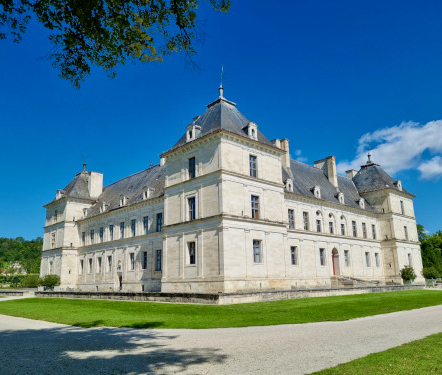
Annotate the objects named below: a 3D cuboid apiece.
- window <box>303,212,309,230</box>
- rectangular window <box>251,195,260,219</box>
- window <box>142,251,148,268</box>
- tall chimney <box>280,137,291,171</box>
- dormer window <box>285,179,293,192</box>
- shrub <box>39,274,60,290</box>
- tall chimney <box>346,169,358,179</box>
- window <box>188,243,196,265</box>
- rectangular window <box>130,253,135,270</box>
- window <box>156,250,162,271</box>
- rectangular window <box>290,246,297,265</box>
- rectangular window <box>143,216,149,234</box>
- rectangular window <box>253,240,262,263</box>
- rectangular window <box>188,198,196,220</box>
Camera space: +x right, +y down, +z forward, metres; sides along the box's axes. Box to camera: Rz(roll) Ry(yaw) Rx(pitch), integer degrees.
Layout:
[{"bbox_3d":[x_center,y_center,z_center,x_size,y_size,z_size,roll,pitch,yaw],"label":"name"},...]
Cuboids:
[{"bbox_3d":[12.416,4.965,55.122,1.280,2.685,0.250,12,-19,-42],"label":"window"},{"bbox_3d":[3.955,2.340,44.184,1.332,2.778,0.250,12,-19,-42],"label":"rectangular window"},{"bbox_3d":[-11.018,10.679,55.045,0.250,2.393,1.249,12,-19,-42],"label":"window"},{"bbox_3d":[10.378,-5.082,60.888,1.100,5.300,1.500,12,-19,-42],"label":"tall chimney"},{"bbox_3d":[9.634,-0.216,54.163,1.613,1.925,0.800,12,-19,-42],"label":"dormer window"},{"bbox_3d":[-24.140,13.462,53.321,2.300,2.100,2.400,12,-19,-42],"label":"shrub"},{"bbox_3d":[27.606,-2.401,79.008,1.700,2.400,1.600,12,-19,-42],"label":"tall chimney"},{"bbox_3d":[-3.315,7.527,43.117,0.250,2.497,1.446,12,-19,-42],"label":"window"},{"bbox_3d":[-14.044,11.705,59.132,0.280,2.650,1.500,12,-19,-42],"label":"rectangular window"},{"bbox_3d":[-8.586,10.185,52.495,0.250,2.768,1.321,12,-19,-42],"label":"window"},{"bbox_3d":[10.335,9.559,52.626,1.500,2.550,0.280,12,-19,-42],"label":"rectangular window"},{"bbox_3d":[-11.122,5.696,56.326,0.250,2.591,1.301,12,-19,-42],"label":"rectangular window"},{"bbox_3d":[4.090,7.288,42.980,1.405,2.497,0.250,12,-19,-42],"label":"rectangular window"},{"bbox_3d":[-3.352,2.525,44.327,0.250,2.674,1.280,12,-19,-42],"label":"rectangular window"}]

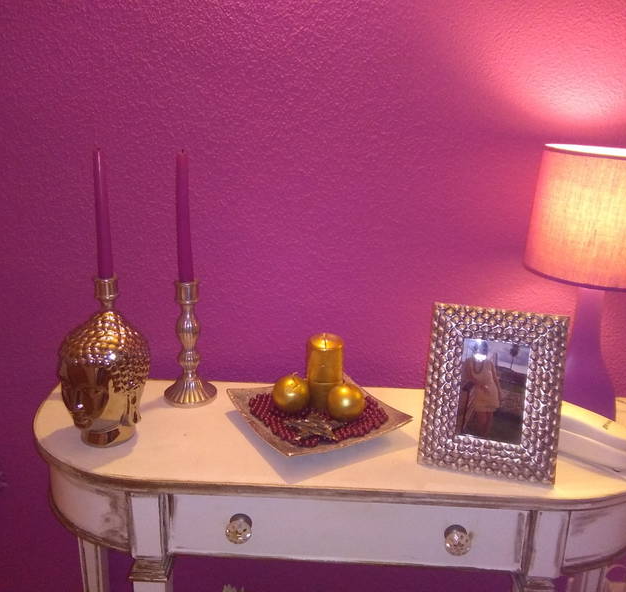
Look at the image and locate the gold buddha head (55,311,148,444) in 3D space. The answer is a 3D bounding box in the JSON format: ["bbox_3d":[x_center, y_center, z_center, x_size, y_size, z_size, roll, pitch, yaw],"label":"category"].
[{"bbox_3d":[-0.311,0.121,0.961,0.131,0.199,0.137,9,19,22],"label":"gold buddha head"}]

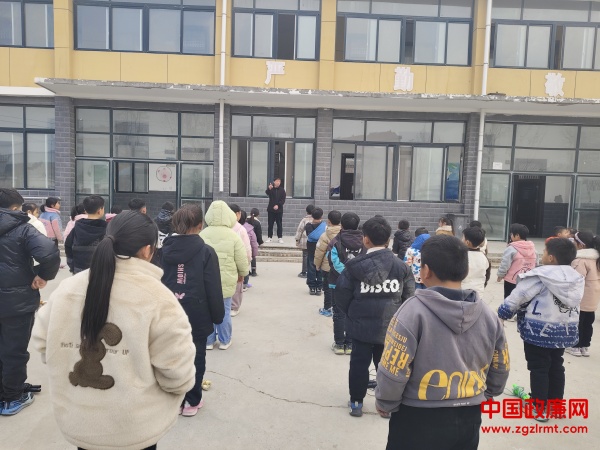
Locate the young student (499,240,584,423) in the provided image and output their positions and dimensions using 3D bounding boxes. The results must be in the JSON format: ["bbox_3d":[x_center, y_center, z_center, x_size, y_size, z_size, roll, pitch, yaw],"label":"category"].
[{"bbox_3d":[1.793,0.750,3.064,0.470,1.297,0.350,1,4,-11],"label":"young student"}]

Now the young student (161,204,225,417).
[{"bbox_3d":[-0.722,0.559,2.762,0.385,1.383,0.270,3,4,18],"label":"young student"}]

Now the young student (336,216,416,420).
[{"bbox_3d":[0.540,0.653,3.013,0.520,1.421,0.330,1,4,-5],"label":"young student"}]

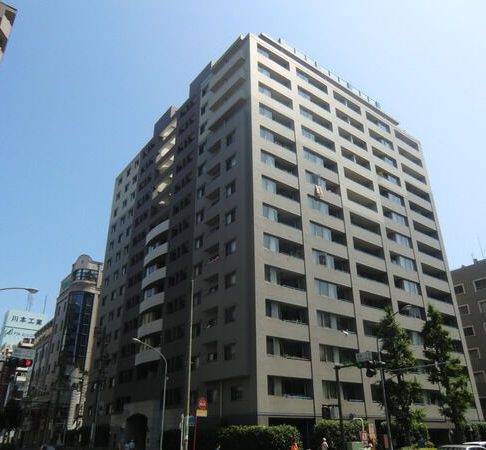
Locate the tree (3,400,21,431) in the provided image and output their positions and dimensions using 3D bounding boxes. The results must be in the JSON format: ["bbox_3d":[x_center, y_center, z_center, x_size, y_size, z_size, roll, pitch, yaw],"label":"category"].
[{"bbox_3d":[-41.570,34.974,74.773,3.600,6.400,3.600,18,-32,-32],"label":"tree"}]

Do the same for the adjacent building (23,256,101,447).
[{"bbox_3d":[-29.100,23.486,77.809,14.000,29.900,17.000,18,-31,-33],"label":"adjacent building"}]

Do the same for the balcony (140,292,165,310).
[{"bbox_3d":[-10.492,8.977,48.329,1.500,1.268,6.254,18,-31,-33],"label":"balcony"}]

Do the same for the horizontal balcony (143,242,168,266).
[{"bbox_3d":[-10.522,3.672,50.909,1.500,1.268,6.254,18,-31,-33],"label":"horizontal balcony"}]

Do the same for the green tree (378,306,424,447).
[{"bbox_3d":[11.935,11.542,31.652,3.300,10.400,3.300,18,-31,-33],"label":"green tree"}]

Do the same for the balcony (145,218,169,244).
[{"bbox_3d":[-10.537,1.019,52.199,1.500,1.268,6.254,18,-31,-33],"label":"balcony"}]

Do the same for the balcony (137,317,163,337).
[{"bbox_3d":[-10.477,11.630,47.039,1.500,1.268,6.254,18,-31,-33],"label":"balcony"}]

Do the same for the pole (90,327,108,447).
[{"bbox_3d":[-16.356,18.118,47.257,0.500,13.200,0.500,18,-32,-32],"label":"pole"}]

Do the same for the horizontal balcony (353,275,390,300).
[{"bbox_3d":[13.397,6.732,44.088,5.340,1.593,1.400,18,-31,-33],"label":"horizontal balcony"}]

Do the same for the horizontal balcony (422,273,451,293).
[{"bbox_3d":[23.953,7.611,52.562,5.841,1.475,1.400,18,-31,-33],"label":"horizontal balcony"}]

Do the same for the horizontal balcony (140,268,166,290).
[{"bbox_3d":[-10.216,6.292,48.902,1.500,1.300,5.800,18,-32,-32],"label":"horizontal balcony"}]

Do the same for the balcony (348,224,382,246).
[{"bbox_3d":[13.473,1.460,46.740,5.310,1.534,1.400,18,-31,-33],"label":"balcony"}]

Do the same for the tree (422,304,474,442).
[{"bbox_3d":[17.722,13.104,36.821,3.900,12.700,3.900,18,-32,-32],"label":"tree"}]

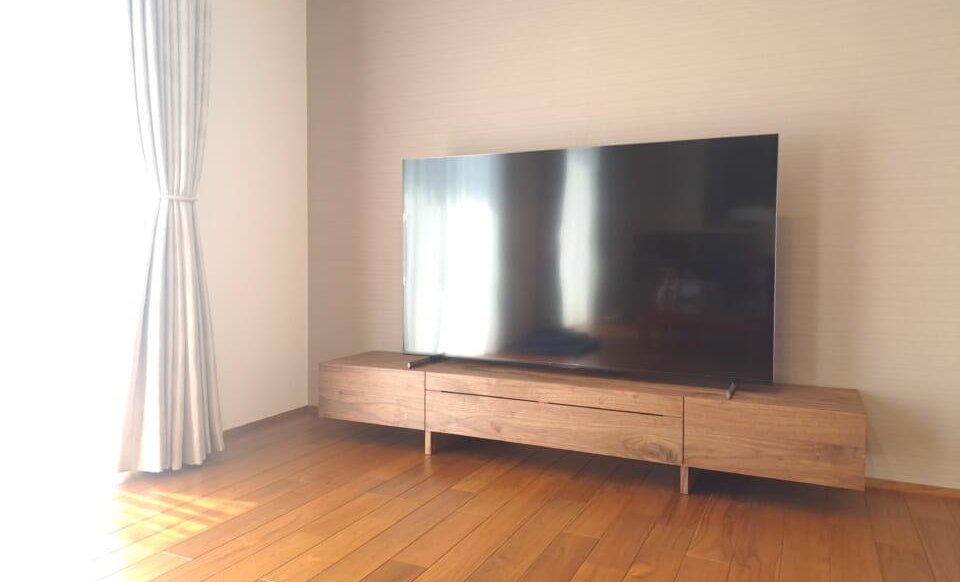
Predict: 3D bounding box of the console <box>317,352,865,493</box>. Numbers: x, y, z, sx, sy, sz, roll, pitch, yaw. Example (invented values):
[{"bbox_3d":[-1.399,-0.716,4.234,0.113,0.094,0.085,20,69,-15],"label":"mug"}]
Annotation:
[{"bbox_3d":[0.305,0.487,2.567,2.020,0.329,0.379,2,3,26],"label":"console"}]

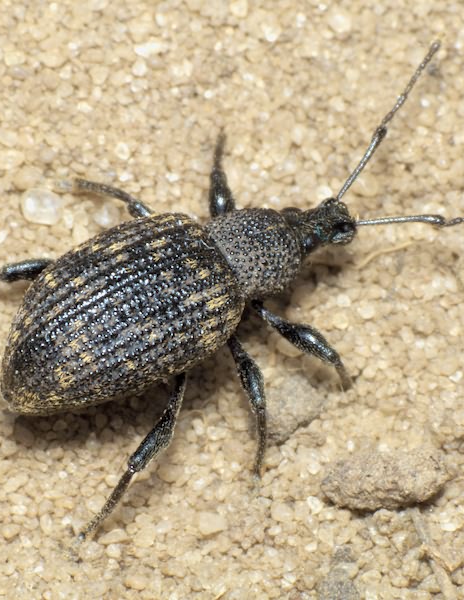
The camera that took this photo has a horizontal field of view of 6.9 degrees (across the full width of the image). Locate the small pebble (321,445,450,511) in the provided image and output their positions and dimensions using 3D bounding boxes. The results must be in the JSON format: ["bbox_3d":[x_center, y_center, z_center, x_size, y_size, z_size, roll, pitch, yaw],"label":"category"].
[{"bbox_3d":[0.004,0.004,0.095,0.003,0.001,0.002,-7,65,-3],"label":"small pebble"}]

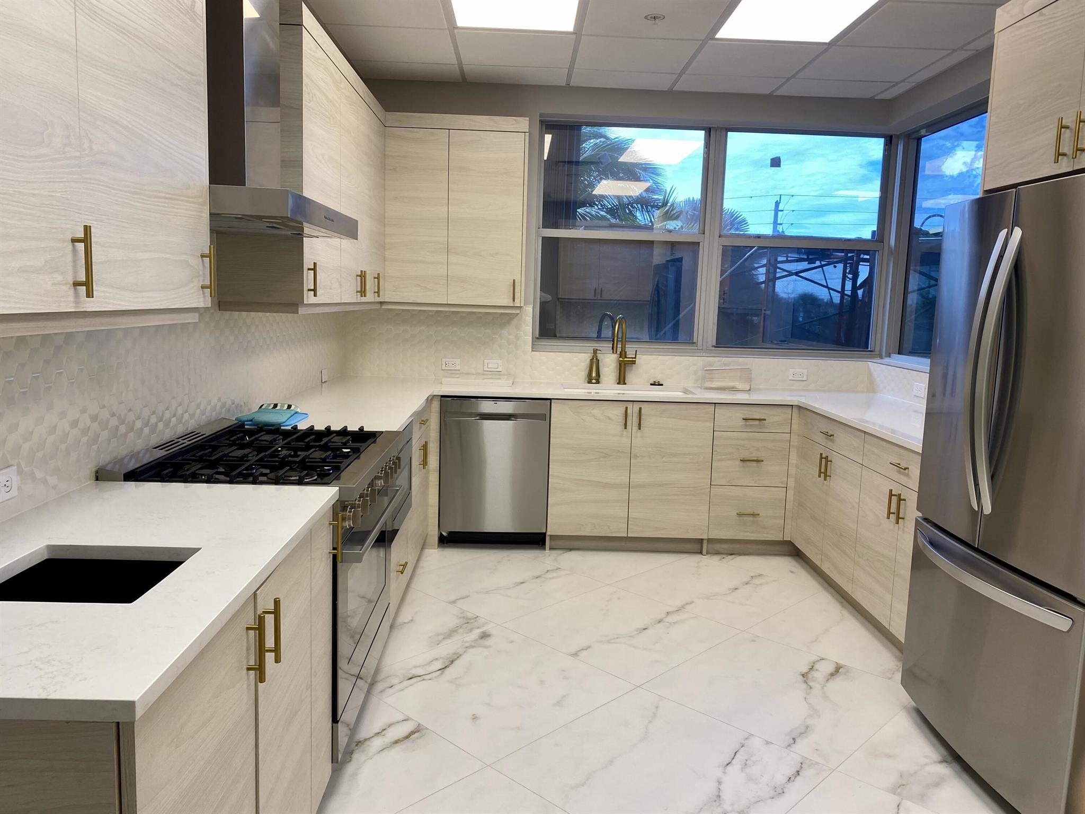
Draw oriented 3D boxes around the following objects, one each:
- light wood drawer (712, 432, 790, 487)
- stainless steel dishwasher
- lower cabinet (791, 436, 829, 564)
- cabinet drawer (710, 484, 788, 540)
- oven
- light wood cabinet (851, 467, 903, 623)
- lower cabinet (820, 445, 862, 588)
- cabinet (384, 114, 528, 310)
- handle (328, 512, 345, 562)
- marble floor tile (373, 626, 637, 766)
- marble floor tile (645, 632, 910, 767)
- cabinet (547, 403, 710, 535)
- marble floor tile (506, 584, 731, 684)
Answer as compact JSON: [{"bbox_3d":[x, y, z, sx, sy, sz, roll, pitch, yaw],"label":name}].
[{"bbox_3d":[1.178,0.264,4.887,0.436,0.314,0.530,2,8,-2],"label":"light wood drawer"},{"bbox_3d":[-0.273,0.345,4.820,0.605,0.860,0.600,1,7,-1],"label":"stainless steel dishwasher"},{"bbox_3d":[1.739,0.503,4.392,0.595,0.623,0.412,2,8,-2],"label":"lower cabinet"},{"bbox_3d":[1.151,0.568,4.811,0.428,0.309,0.460,1,7,-1],"label":"cabinet drawer"},{"bbox_3d":[-0.856,0.572,2.701,0.685,0.865,0.925,1,7,-1],"label":"oven"},{"bbox_3d":[1.759,0.610,3.597,0.595,0.623,0.390,2,8,-2],"label":"light wood cabinet"},{"bbox_3d":[1.702,0.545,3.923,0.560,0.613,0.397,1,7,-1],"label":"lower cabinet"},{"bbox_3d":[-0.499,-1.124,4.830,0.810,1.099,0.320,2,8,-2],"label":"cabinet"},{"bbox_3d":[-0.549,0.346,2.162,0.036,0.129,0.012,2,8,-2],"label":"handle"},{"bbox_3d":[-0.177,1.022,3.003,0.753,0.010,0.753,9,10,43],"label":"marble floor tile"},{"bbox_3d":[0.904,1.071,3.087,0.764,0.010,0.766,9,10,43],"label":"marble floor tile"},{"bbox_3d":[0.497,0.319,4.907,0.921,0.778,0.600,2,8,-2],"label":"cabinet"},{"bbox_3d":[0.343,0.967,3.542,0.753,0.010,0.753,9,10,43],"label":"marble floor tile"}]

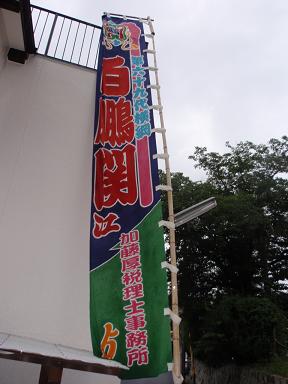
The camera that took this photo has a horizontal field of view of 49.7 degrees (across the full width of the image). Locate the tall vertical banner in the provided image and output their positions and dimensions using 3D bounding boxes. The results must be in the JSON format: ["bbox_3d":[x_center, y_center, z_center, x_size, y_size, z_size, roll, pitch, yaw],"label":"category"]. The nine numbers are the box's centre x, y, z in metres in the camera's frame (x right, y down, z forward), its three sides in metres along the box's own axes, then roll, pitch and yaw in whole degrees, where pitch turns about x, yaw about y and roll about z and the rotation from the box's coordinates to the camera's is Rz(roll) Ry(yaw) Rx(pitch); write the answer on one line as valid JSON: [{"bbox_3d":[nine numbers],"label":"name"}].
[{"bbox_3d":[-0.197,-0.686,4.090,0.830,5.410,0.150,3,-29,-9],"label":"tall vertical banner"}]

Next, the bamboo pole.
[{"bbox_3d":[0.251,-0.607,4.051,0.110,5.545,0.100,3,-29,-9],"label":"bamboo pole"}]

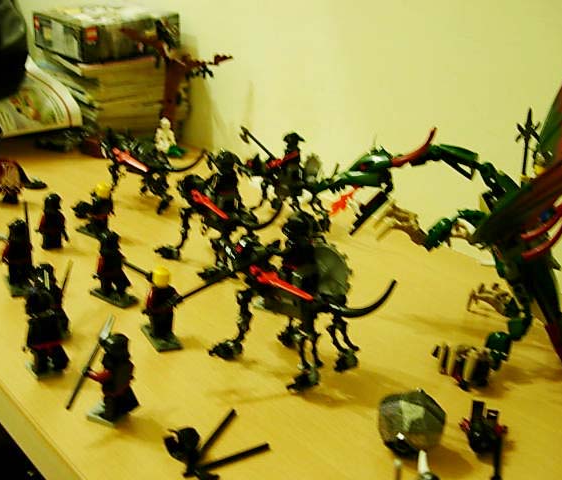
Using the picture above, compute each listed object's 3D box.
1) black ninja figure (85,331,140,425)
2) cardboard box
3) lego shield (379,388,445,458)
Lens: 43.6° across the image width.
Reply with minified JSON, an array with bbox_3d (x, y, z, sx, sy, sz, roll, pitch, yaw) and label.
[{"bbox_3d":[-0.084,0.069,0.354,0.026,0.046,0.025,21,29,31],"label":"black ninja figure"},{"bbox_3d":[-0.194,-0.234,0.790,0.085,0.036,0.133,22,30,34],"label":"cardboard box"},{"bbox_3d":[0.064,0.088,0.342,0.030,0.010,0.029,10,63,13],"label":"lego shield"}]

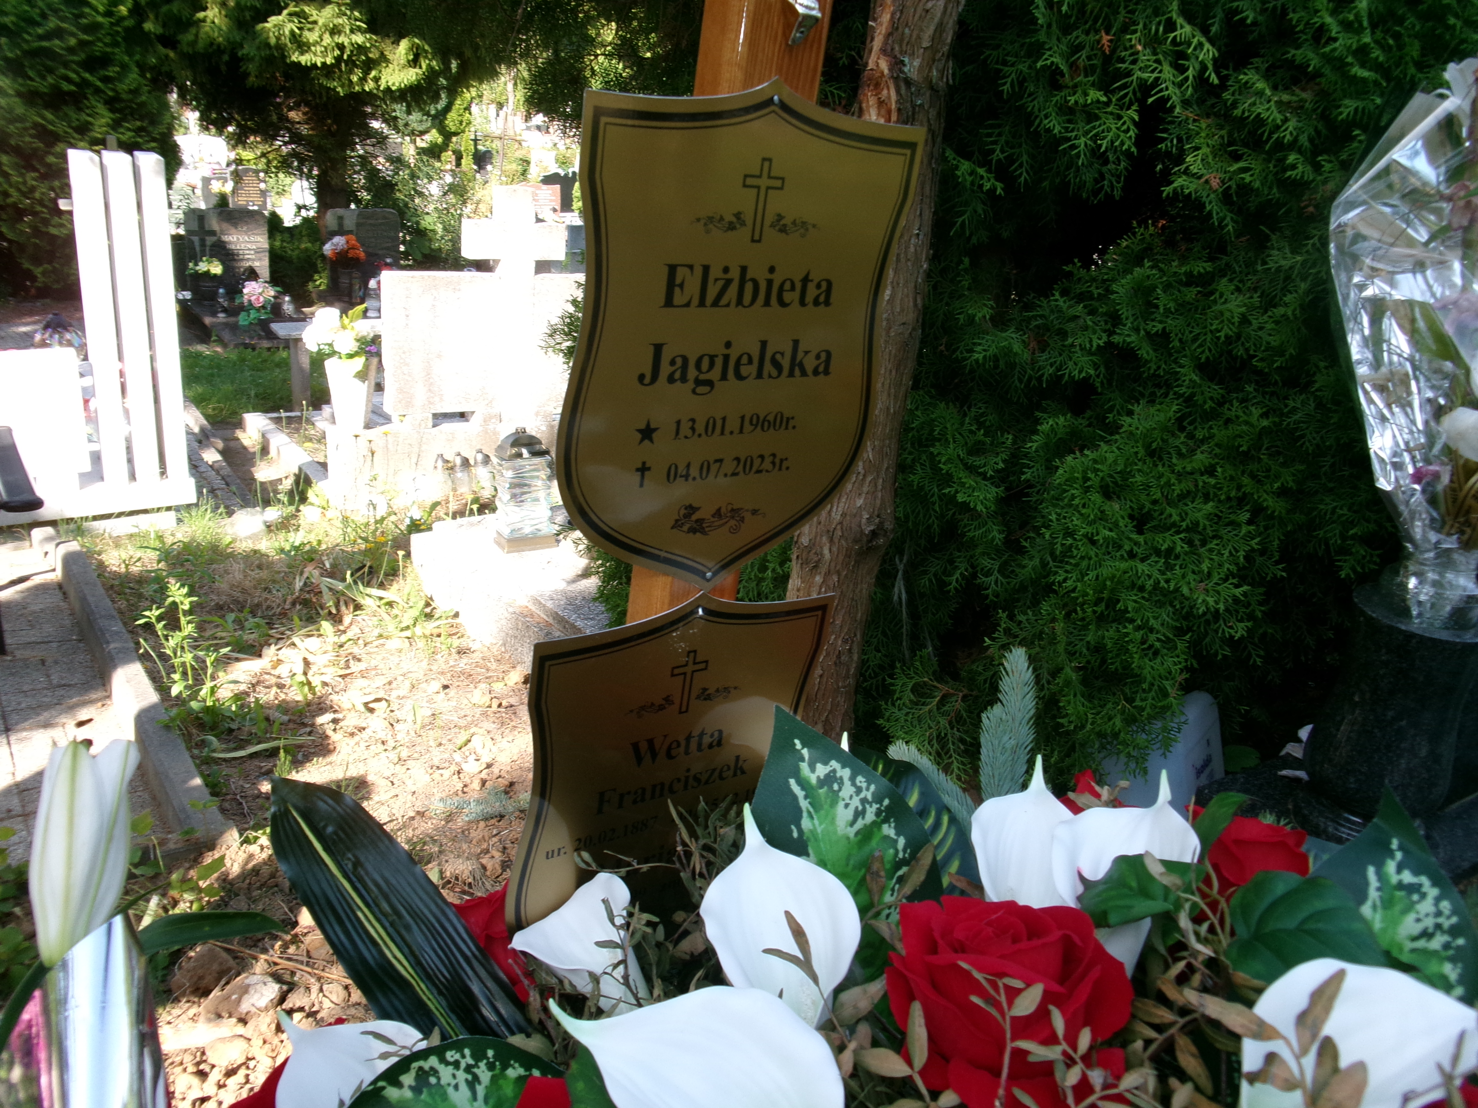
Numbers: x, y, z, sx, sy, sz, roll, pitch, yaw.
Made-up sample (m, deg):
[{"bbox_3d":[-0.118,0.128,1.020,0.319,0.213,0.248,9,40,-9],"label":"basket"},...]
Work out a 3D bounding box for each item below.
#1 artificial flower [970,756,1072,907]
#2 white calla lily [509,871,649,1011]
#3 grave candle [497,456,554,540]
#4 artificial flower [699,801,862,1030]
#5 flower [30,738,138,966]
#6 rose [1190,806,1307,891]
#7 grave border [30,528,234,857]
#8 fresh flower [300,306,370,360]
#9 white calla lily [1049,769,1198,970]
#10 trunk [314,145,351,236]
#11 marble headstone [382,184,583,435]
[{"bbox_3d":[0.166,0.162,0.690,0.075,0.100,0.058,6,15,15],"label":"artificial flower"},{"bbox_3d":[-0.084,0.207,0.640,0.073,0.080,0.062,-34,20,-16],"label":"white calla lily"},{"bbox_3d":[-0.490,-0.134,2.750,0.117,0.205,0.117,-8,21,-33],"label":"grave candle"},{"bbox_3d":[0.021,0.178,0.580,0.075,0.106,0.062,-8,12,0],"label":"artificial flower"},{"bbox_3d":[-0.307,0.139,0.560,0.051,0.108,0.050,2,15,-28],"label":"flower"},{"bbox_3d":[0.319,0.190,0.750,0.080,0.062,0.080,20,34,26],"label":"rose"},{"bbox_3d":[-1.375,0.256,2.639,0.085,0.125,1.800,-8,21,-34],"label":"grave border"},{"bbox_3d":[-1.300,-0.708,3.850,0.220,0.175,0.190,-8,21,-33],"label":"fresh flower"},{"bbox_3d":[0.207,0.167,0.640,0.078,0.106,0.060,8,15,20],"label":"white calla lily"},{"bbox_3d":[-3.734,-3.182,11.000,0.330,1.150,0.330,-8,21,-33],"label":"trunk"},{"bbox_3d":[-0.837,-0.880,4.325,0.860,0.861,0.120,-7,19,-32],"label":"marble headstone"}]

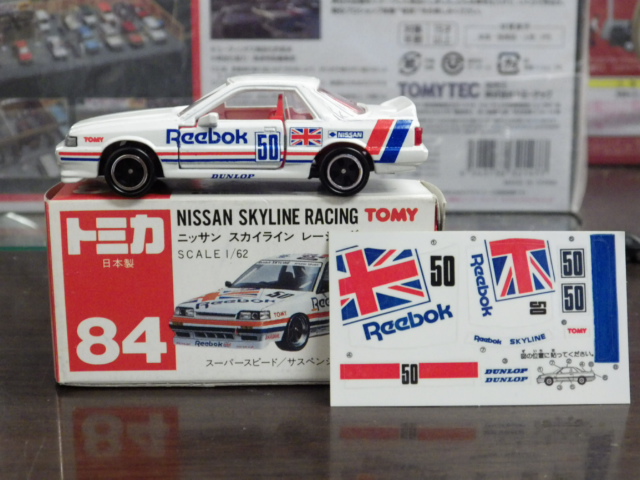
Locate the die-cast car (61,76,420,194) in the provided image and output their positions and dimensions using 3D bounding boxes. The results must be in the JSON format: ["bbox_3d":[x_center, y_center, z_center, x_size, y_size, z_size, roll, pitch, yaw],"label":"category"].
[{"bbox_3d":[-0.016,-0.023,0.228,0.075,0.023,0.028,0,13,1],"label":"die-cast car"}]

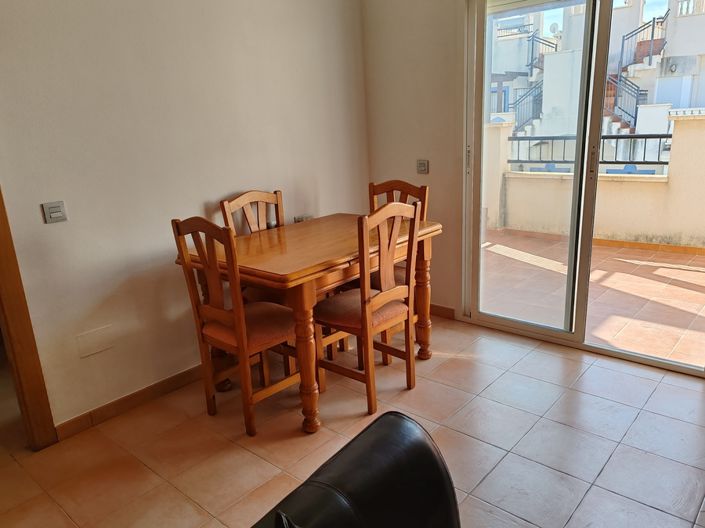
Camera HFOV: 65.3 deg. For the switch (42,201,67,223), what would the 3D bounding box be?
[{"bbox_3d":[-1.284,-0.223,2.369,0.017,0.084,0.084,11,21,40],"label":"switch"}]

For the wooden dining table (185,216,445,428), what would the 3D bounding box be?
[{"bbox_3d":[-0.161,0.235,2.963,0.789,0.763,1.199,11,21,40],"label":"wooden dining table"}]

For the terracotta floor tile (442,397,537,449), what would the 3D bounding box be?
[{"bbox_3d":[0.643,0.731,2.532,0.330,0.010,0.330,11,21,40],"label":"terracotta floor tile"}]

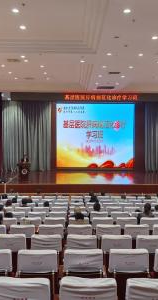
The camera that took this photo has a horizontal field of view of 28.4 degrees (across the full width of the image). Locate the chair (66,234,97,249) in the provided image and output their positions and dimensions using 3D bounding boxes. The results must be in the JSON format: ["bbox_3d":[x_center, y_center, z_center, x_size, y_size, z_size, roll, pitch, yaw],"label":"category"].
[{"bbox_3d":[0.043,1.754,4.995,0.540,0.970,0.630,0,3,-1],"label":"chair"}]

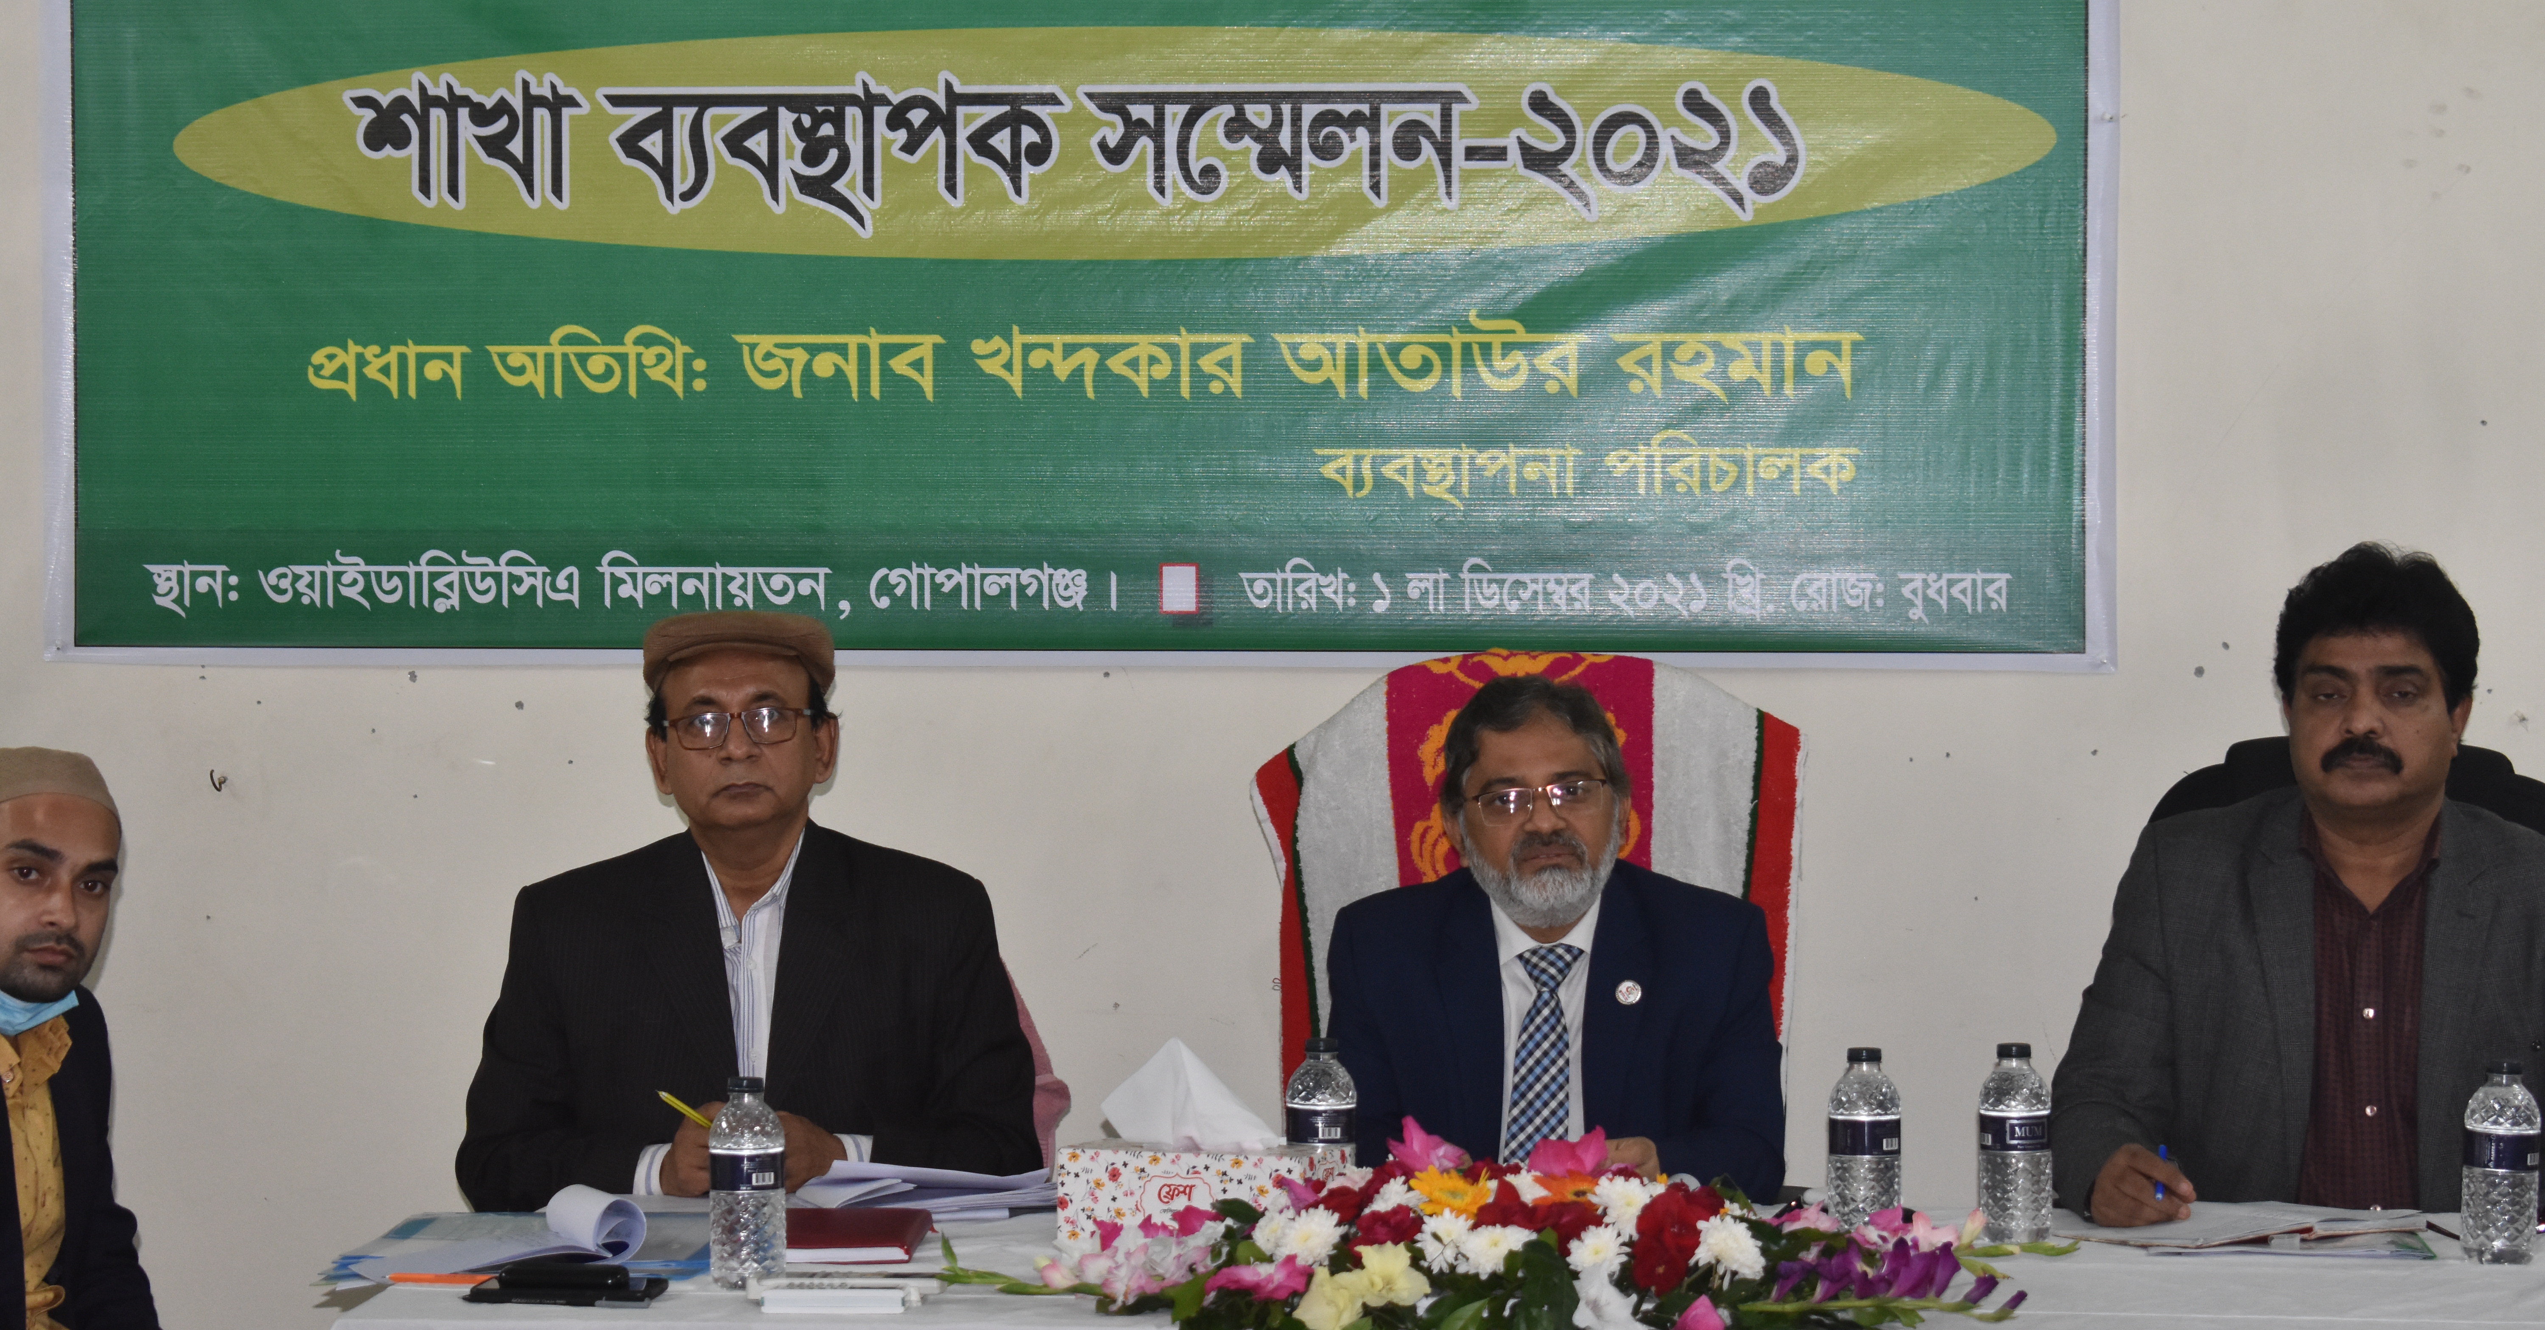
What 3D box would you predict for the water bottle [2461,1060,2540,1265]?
[{"bbox_3d":[1.096,0.443,5.170,0.066,0.182,0.066,0,2,5],"label":"water bottle"}]

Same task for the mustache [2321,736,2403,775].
[{"bbox_3d":[1.020,0.085,5.420,0.077,0.035,0.030,1,2,16],"label":"mustache"}]

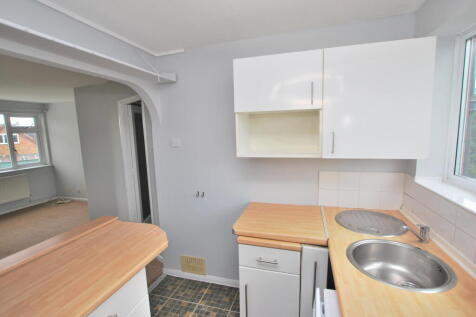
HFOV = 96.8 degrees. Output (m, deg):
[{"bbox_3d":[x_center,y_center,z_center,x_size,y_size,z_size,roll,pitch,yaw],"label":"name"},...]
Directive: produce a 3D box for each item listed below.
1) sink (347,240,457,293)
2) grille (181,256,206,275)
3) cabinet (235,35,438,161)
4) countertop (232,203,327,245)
[{"bbox_3d":[0.794,0.592,1.067,0.434,0.169,0.434,1,8,16],"label":"sink"},{"bbox_3d":[-0.473,1.135,2.234,0.281,0.181,0.018,1,8,16],"label":"grille"},{"bbox_3d":[0.599,-0.373,1.549,1.197,0.701,0.320,1,8,16],"label":"cabinet"},{"bbox_3d":[0.334,0.468,1.611,0.600,0.038,0.573,1,8,16],"label":"countertop"}]

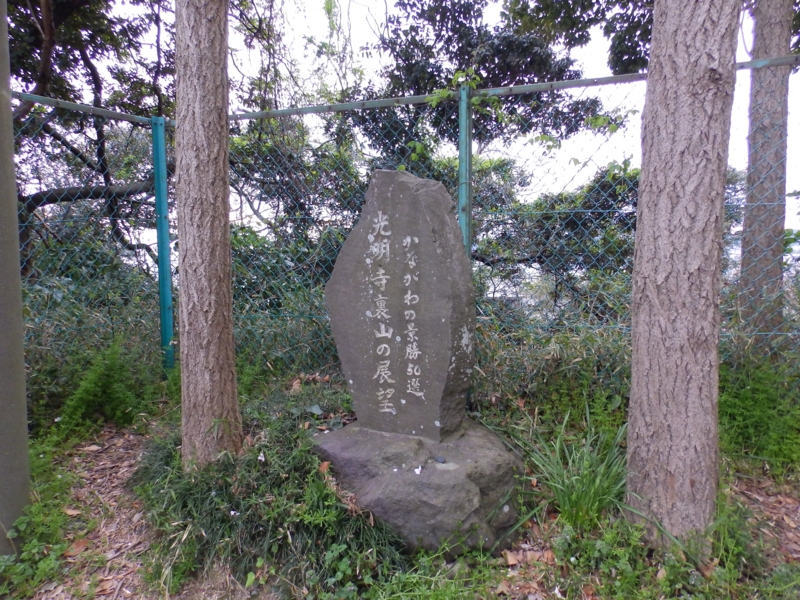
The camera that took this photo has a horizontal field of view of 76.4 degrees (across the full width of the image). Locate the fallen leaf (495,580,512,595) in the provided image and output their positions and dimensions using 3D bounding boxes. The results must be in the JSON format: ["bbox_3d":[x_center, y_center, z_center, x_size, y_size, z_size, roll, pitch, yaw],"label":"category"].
[{"bbox_3d":[0.349,0.965,1.713,0.048,0.020,0.050,6,19,17],"label":"fallen leaf"}]

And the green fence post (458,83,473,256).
[{"bbox_3d":[0.343,-0.245,2.709,0.062,1.760,0.055,1,4,17],"label":"green fence post"}]

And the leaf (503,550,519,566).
[{"bbox_3d":[0.399,0.928,1.835,0.040,0.018,0.060,6,19,17],"label":"leaf"}]

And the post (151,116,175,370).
[{"bbox_3d":[-1.542,-0.291,3.308,0.058,1.760,0.058,1,4,17],"label":"post"}]

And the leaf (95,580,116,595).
[{"bbox_3d":[-0.954,0.928,1.647,0.045,0.018,0.062,13,22,36],"label":"leaf"}]

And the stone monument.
[{"bbox_3d":[0.094,0.168,2.192,0.820,1.440,0.700,2,4,27],"label":"stone monument"}]

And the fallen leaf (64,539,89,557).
[{"bbox_3d":[-1.159,0.885,1.821,0.045,0.015,0.080,10,21,29],"label":"fallen leaf"}]

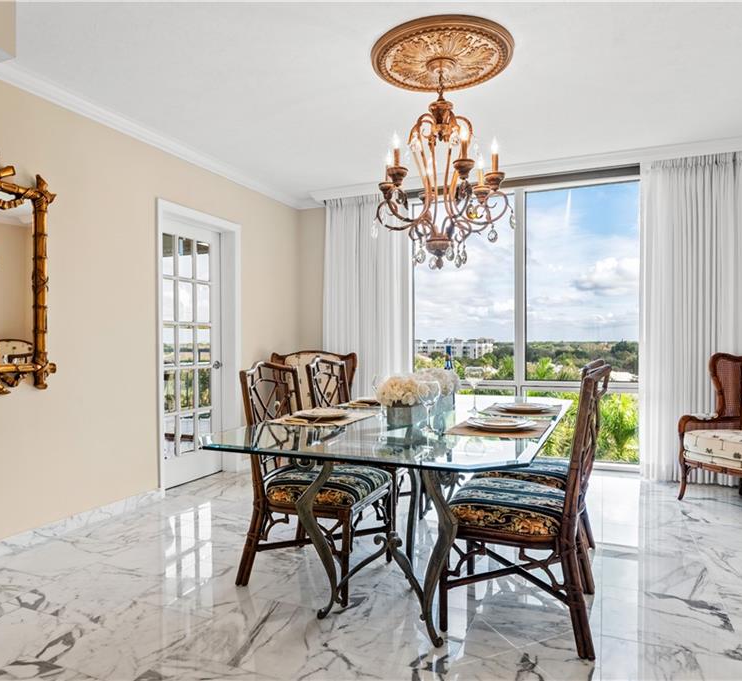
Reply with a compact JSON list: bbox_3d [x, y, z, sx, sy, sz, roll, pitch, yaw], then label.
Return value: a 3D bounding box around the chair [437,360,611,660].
[{"bbox_3d":[0.638,0.596,2.308,0.630,1.005,0.585,0,0,22],"label":"chair"}]

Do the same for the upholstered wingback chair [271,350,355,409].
[{"bbox_3d":[-0.490,0.605,5.050,0.770,1.030,0.760,0,0,-10],"label":"upholstered wingback chair"}]

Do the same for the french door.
[{"bbox_3d":[-1.452,0.095,4.469,0.050,2.035,0.850,0,0,22],"label":"french door"}]

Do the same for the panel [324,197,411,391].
[{"bbox_3d":[-0.035,-0.131,5.305,0.880,2.450,0.120,-1,0,23],"label":"panel"}]

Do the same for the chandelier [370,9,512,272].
[{"bbox_3d":[0.362,-0.901,2.835,0.690,1.085,0.690,0,0,22],"label":"chandelier"}]

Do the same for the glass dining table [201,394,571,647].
[{"bbox_3d":[0.277,0.730,2.772,1.220,0.745,2.180,0,0,22],"label":"glass dining table"}]

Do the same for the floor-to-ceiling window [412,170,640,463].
[{"bbox_3d":[1.299,-0.153,4.946,1.980,2.450,0.100,-1,0,23],"label":"floor-to-ceiling window"}]

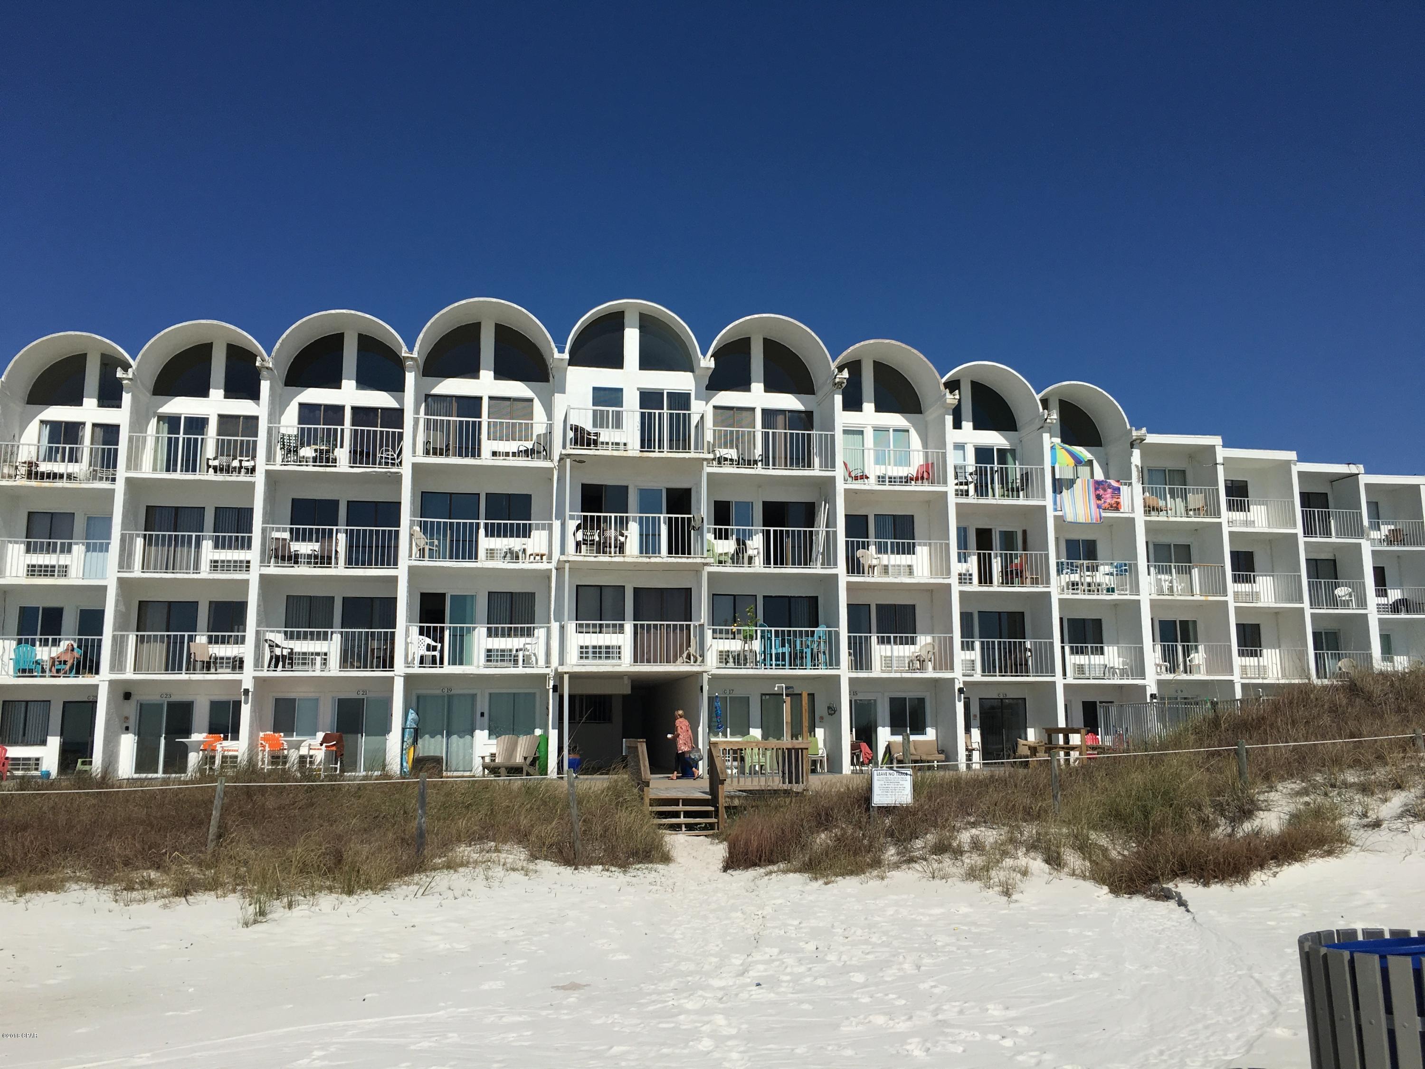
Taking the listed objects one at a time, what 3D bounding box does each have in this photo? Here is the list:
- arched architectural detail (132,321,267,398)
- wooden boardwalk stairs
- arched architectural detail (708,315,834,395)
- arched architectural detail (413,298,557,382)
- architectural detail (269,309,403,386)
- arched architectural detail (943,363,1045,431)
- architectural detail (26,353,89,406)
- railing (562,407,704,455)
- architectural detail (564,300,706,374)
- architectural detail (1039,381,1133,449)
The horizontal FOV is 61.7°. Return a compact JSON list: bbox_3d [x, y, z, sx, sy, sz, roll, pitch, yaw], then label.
[{"bbox_3d":[-13.778,-4.833,32.850,3.600,1.730,1.450,1,-10,-10],"label":"arched architectural detail"},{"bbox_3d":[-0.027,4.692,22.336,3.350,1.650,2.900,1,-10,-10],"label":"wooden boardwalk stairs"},{"bbox_3d":[1.426,-4.965,32.859,3.600,1.730,1.450,1,-10,-10],"label":"arched architectural detail"},{"bbox_3d":[-5.933,-5.140,31.526,3.600,1.730,1.450,1,-10,-10],"label":"arched architectural detail"},{"bbox_3d":[-9.897,-4.980,32.220,3.600,1.730,1.450,1,-10,-10],"label":"architectural detail"},{"bbox_3d":[8.156,-4.295,36.908,3.600,1.730,1.450,1,-10,-10],"label":"arched architectural detail"},{"bbox_3d":[-18.730,-4.468,34.209,1.680,1.600,0.250,1,-10,-10],"label":"architectural detail"},{"bbox_3d":[-1.961,-2.455,30.238,3.450,1.100,1.150,1,-10,-10],"label":"railing"},{"bbox_3d":[-2.075,-5.230,31.212,3.600,1.730,0.650,1,-10,-10],"label":"architectural detail"},{"bbox_3d":[11.537,-3.956,38.956,3.600,1.730,1.450,1,-10,-10],"label":"architectural detail"}]

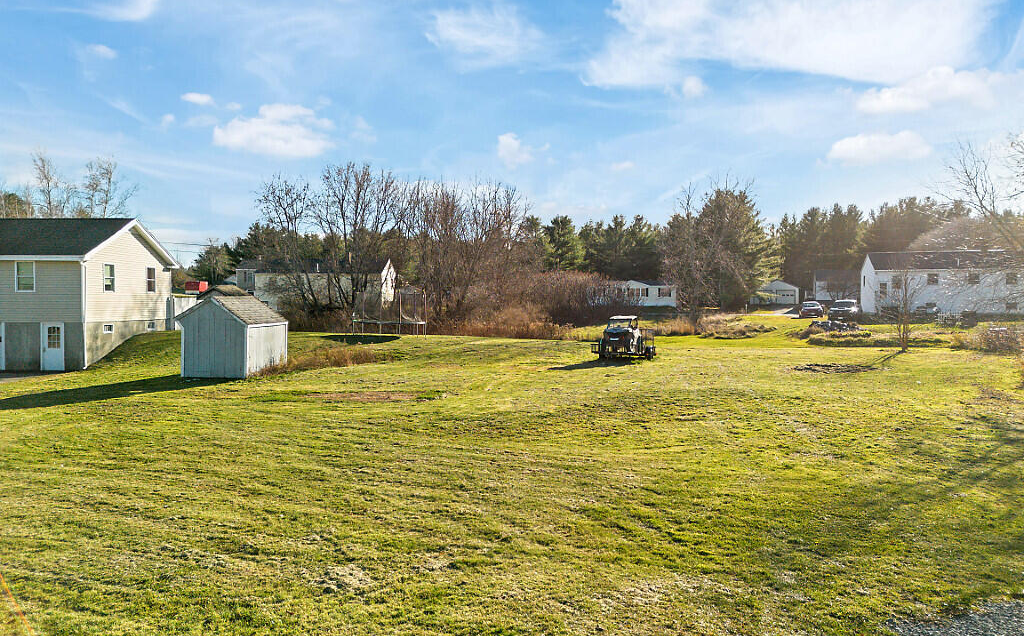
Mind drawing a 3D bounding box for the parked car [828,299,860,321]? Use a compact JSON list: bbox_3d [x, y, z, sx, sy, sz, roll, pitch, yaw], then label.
[{"bbox_3d":[26.968,-0.526,57.500,1.920,1.830,4.900,1,2,31],"label":"parked car"}]

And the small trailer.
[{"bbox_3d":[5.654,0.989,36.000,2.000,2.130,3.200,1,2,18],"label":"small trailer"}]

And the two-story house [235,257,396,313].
[{"bbox_3d":[-20.046,-3.466,74.163,14.600,5.800,8.500,0,2,1],"label":"two-story house"}]

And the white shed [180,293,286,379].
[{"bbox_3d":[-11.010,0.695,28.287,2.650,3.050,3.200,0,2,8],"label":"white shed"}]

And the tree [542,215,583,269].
[{"bbox_3d":[7.468,-8.651,105.000,5.900,12.800,5.900,0,2,0],"label":"tree"}]

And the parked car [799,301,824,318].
[{"bbox_3d":[27.087,-0.721,64.000,1.820,1.500,4.600,1,2,20],"label":"parked car"}]

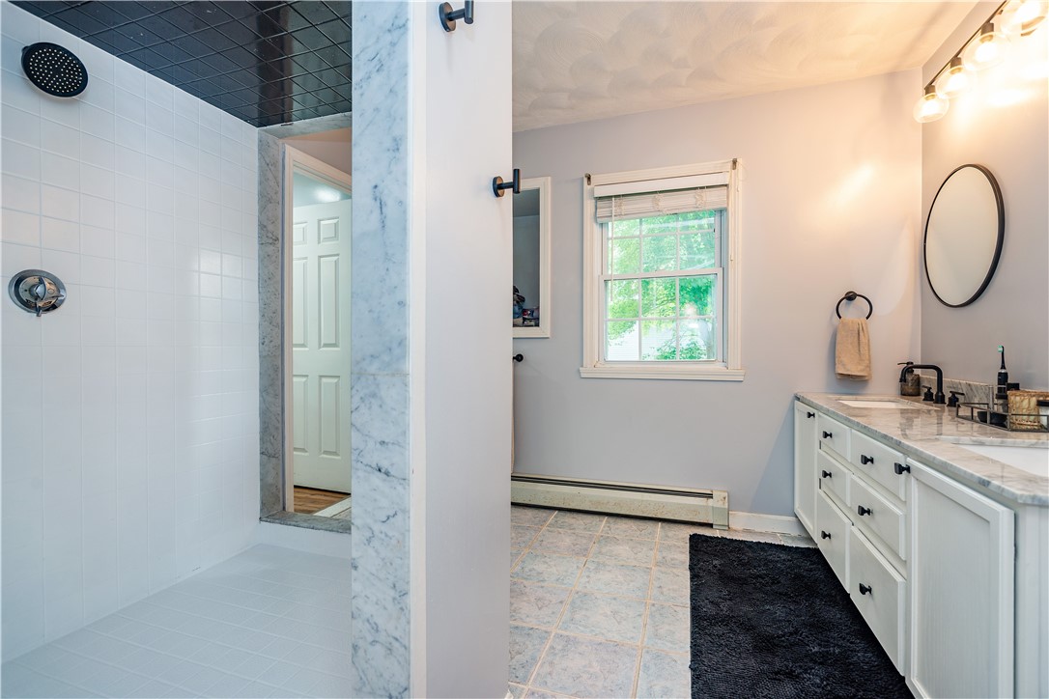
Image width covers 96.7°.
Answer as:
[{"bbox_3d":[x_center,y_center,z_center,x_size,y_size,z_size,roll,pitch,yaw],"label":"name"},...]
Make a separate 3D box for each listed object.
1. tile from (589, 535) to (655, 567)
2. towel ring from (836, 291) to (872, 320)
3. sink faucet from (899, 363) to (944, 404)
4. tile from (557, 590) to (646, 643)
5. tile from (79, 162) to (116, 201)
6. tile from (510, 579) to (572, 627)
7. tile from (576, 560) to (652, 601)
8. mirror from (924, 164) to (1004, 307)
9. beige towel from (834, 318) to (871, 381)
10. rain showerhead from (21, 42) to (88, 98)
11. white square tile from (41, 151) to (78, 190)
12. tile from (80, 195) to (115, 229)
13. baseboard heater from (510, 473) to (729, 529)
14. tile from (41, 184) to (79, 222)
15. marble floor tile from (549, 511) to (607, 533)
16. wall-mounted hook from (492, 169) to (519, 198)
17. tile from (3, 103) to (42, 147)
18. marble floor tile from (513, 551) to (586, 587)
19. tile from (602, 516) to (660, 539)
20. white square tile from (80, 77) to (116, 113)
[{"bbox_3d":[0.501,1.017,2.360,0.298,0.010,0.298,0,0,19],"label":"tile"},{"bbox_3d":[1.716,-0.217,2.433,0.160,0.168,0.068,0,0,19],"label":"towel ring"},{"bbox_3d":[1.788,0.152,2.092,0.167,0.171,0.055,0,0,19],"label":"sink faucet"},{"bbox_3d":[0.305,1.017,1.781,0.300,0.010,0.300,0,0,19],"label":"tile"},{"bbox_3d":[-1.580,-0.618,1.726,0.008,0.108,0.108,0,0,19],"label":"tile"},{"bbox_3d":[0.016,1.017,1.880,0.300,0.010,0.300,0,0,19],"label":"tile"},{"bbox_3d":[0.404,1.019,2.071,0.298,0.010,0.298,0,0,19],"label":"tile"},{"bbox_3d":[1.884,-0.475,2.022,0.024,0.587,0.587,0,0,19],"label":"mirror"},{"bbox_3d":[1.709,0.001,2.420,0.162,0.325,0.055,0,0,19],"label":"beige towel"},{"bbox_3d":[-1.479,-0.885,1.461,0.065,0.152,0.152,37,16,21],"label":"rain showerhead"},{"bbox_3d":[-1.615,-0.617,1.622,0.008,0.108,0.108,0,0,19],"label":"white square tile"},{"bbox_3d":[-1.580,-0.508,1.726,0.008,0.108,0.108,0,0,19],"label":"tile"},{"bbox_3d":[0.441,0.911,2.868,1.500,0.195,0.072,0,0,19],"label":"baseboard heater"},{"bbox_3d":[-1.615,-0.508,1.623,0.008,0.108,0.108,0,0,19],"label":"tile"},{"bbox_3d":[0.314,1.017,2.745,0.300,0.010,0.300,0,0,19],"label":"marble floor tile"},{"bbox_3d":[-0.039,-0.418,1.170,0.060,0.069,0.054,0,0,19],"label":"wall-mounted hook"},{"bbox_3d":[-1.665,-0.737,1.534,0.008,0.110,0.109,0,0,19],"label":"tile"},{"bbox_3d":[0.115,1.018,2.168,0.298,0.010,0.298,0,0,19],"label":"marble floor tile"},{"bbox_3d":[0.602,1.017,2.646,0.300,0.010,0.300,0,0,19],"label":"tile"},{"bbox_3d":[-1.594,-0.959,1.739,0.008,0.110,0.109,0,0,19],"label":"white square tile"}]

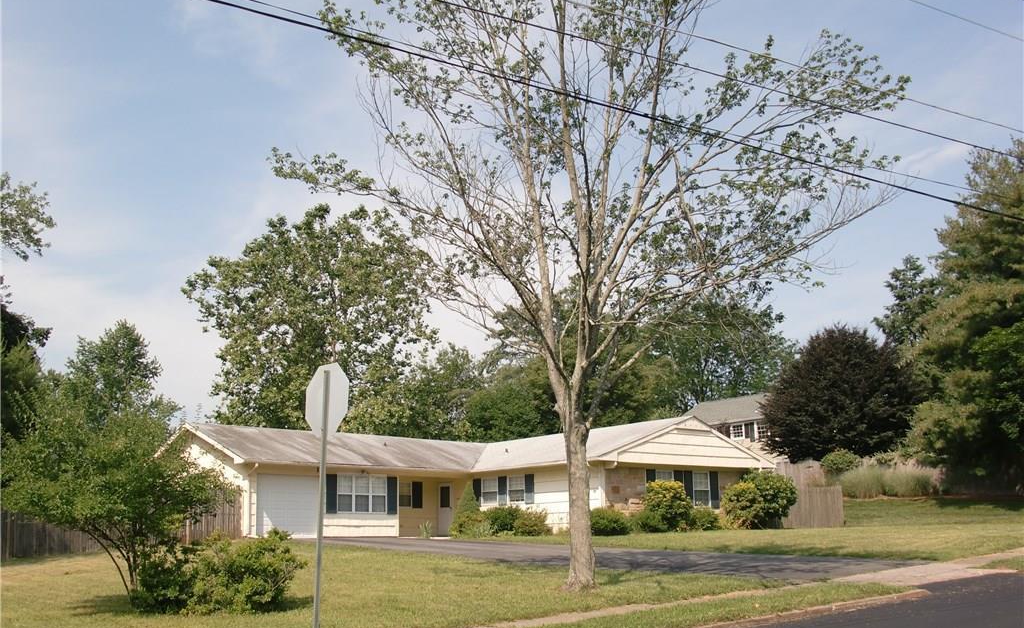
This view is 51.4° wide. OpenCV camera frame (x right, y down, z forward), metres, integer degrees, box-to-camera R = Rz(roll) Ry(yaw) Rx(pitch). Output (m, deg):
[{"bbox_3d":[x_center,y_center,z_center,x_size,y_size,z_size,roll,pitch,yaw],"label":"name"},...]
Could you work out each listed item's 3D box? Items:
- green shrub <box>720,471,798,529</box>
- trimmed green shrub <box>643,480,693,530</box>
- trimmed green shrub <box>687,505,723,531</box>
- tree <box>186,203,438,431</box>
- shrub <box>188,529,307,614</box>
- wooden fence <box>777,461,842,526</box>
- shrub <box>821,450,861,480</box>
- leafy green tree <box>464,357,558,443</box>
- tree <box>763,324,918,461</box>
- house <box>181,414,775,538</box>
[{"bbox_3d":[8.964,6.789,38.800,2.580,2.070,2.300,-3,-12,13],"label":"green shrub"},{"bbox_3d":[5.397,6.608,36.689,1.723,1.726,1.600,-1,-12,0],"label":"trimmed green shrub"},{"bbox_3d":[6.794,7.188,37.600,1.210,0.890,1.150,-2,-12,10],"label":"trimmed green shrub"},{"bbox_3d":[-9.450,2.951,51.000,10.830,15.250,11.000,2,-12,-11],"label":"tree"},{"bbox_3d":[-3.932,3.826,15.900,1.620,1.210,1.700,3,-12,-13],"label":"shrub"},{"bbox_3d":[13.195,7.995,47.000,3.860,2.860,0.300,8,-14,-33],"label":"wooden fence"},{"bbox_3d":[17.884,8.313,58.000,1.960,1.860,2.100,-4,-13,17],"label":"shrub"},{"bbox_3d":[0.043,7.177,57.782,5.800,9.657,5.800,-1,-12,0],"label":"leafy green tree"},{"bbox_3d":[16.736,4.881,53.108,7.810,8.895,7.600,-1,-12,0],"label":"tree"},{"bbox_3d":[-2.324,6.595,41.990,19.067,4.279,16.890,9,-16,-39],"label":"house"}]

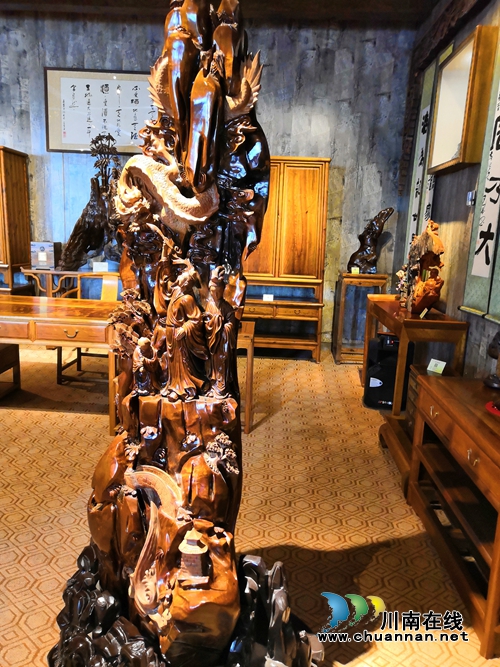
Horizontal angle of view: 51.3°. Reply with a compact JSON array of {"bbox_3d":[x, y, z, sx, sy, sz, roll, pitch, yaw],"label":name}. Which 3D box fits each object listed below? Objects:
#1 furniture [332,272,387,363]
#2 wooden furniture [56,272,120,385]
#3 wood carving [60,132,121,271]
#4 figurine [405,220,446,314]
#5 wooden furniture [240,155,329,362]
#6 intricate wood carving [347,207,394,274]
[{"bbox_3d":[1.218,-0.181,5.820,0.476,0.983,0.504,3,11,2],"label":"furniture"},{"bbox_3d":[-1.321,-0.039,4.698,0.630,0.931,0.532,3,11,2],"label":"wooden furniture"},{"bbox_3d":[-1.687,-1.433,5.790,0.840,1.498,0.462,3,11,2],"label":"wood carving"},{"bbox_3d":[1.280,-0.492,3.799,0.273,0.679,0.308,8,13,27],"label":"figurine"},{"bbox_3d":[0.305,-0.807,5.783,1.043,2.148,0.546,3,11,2],"label":"wooden furniture"},{"bbox_3d":[1.290,-1.000,5.627,0.455,0.704,0.336,3,11,2],"label":"intricate wood carving"}]

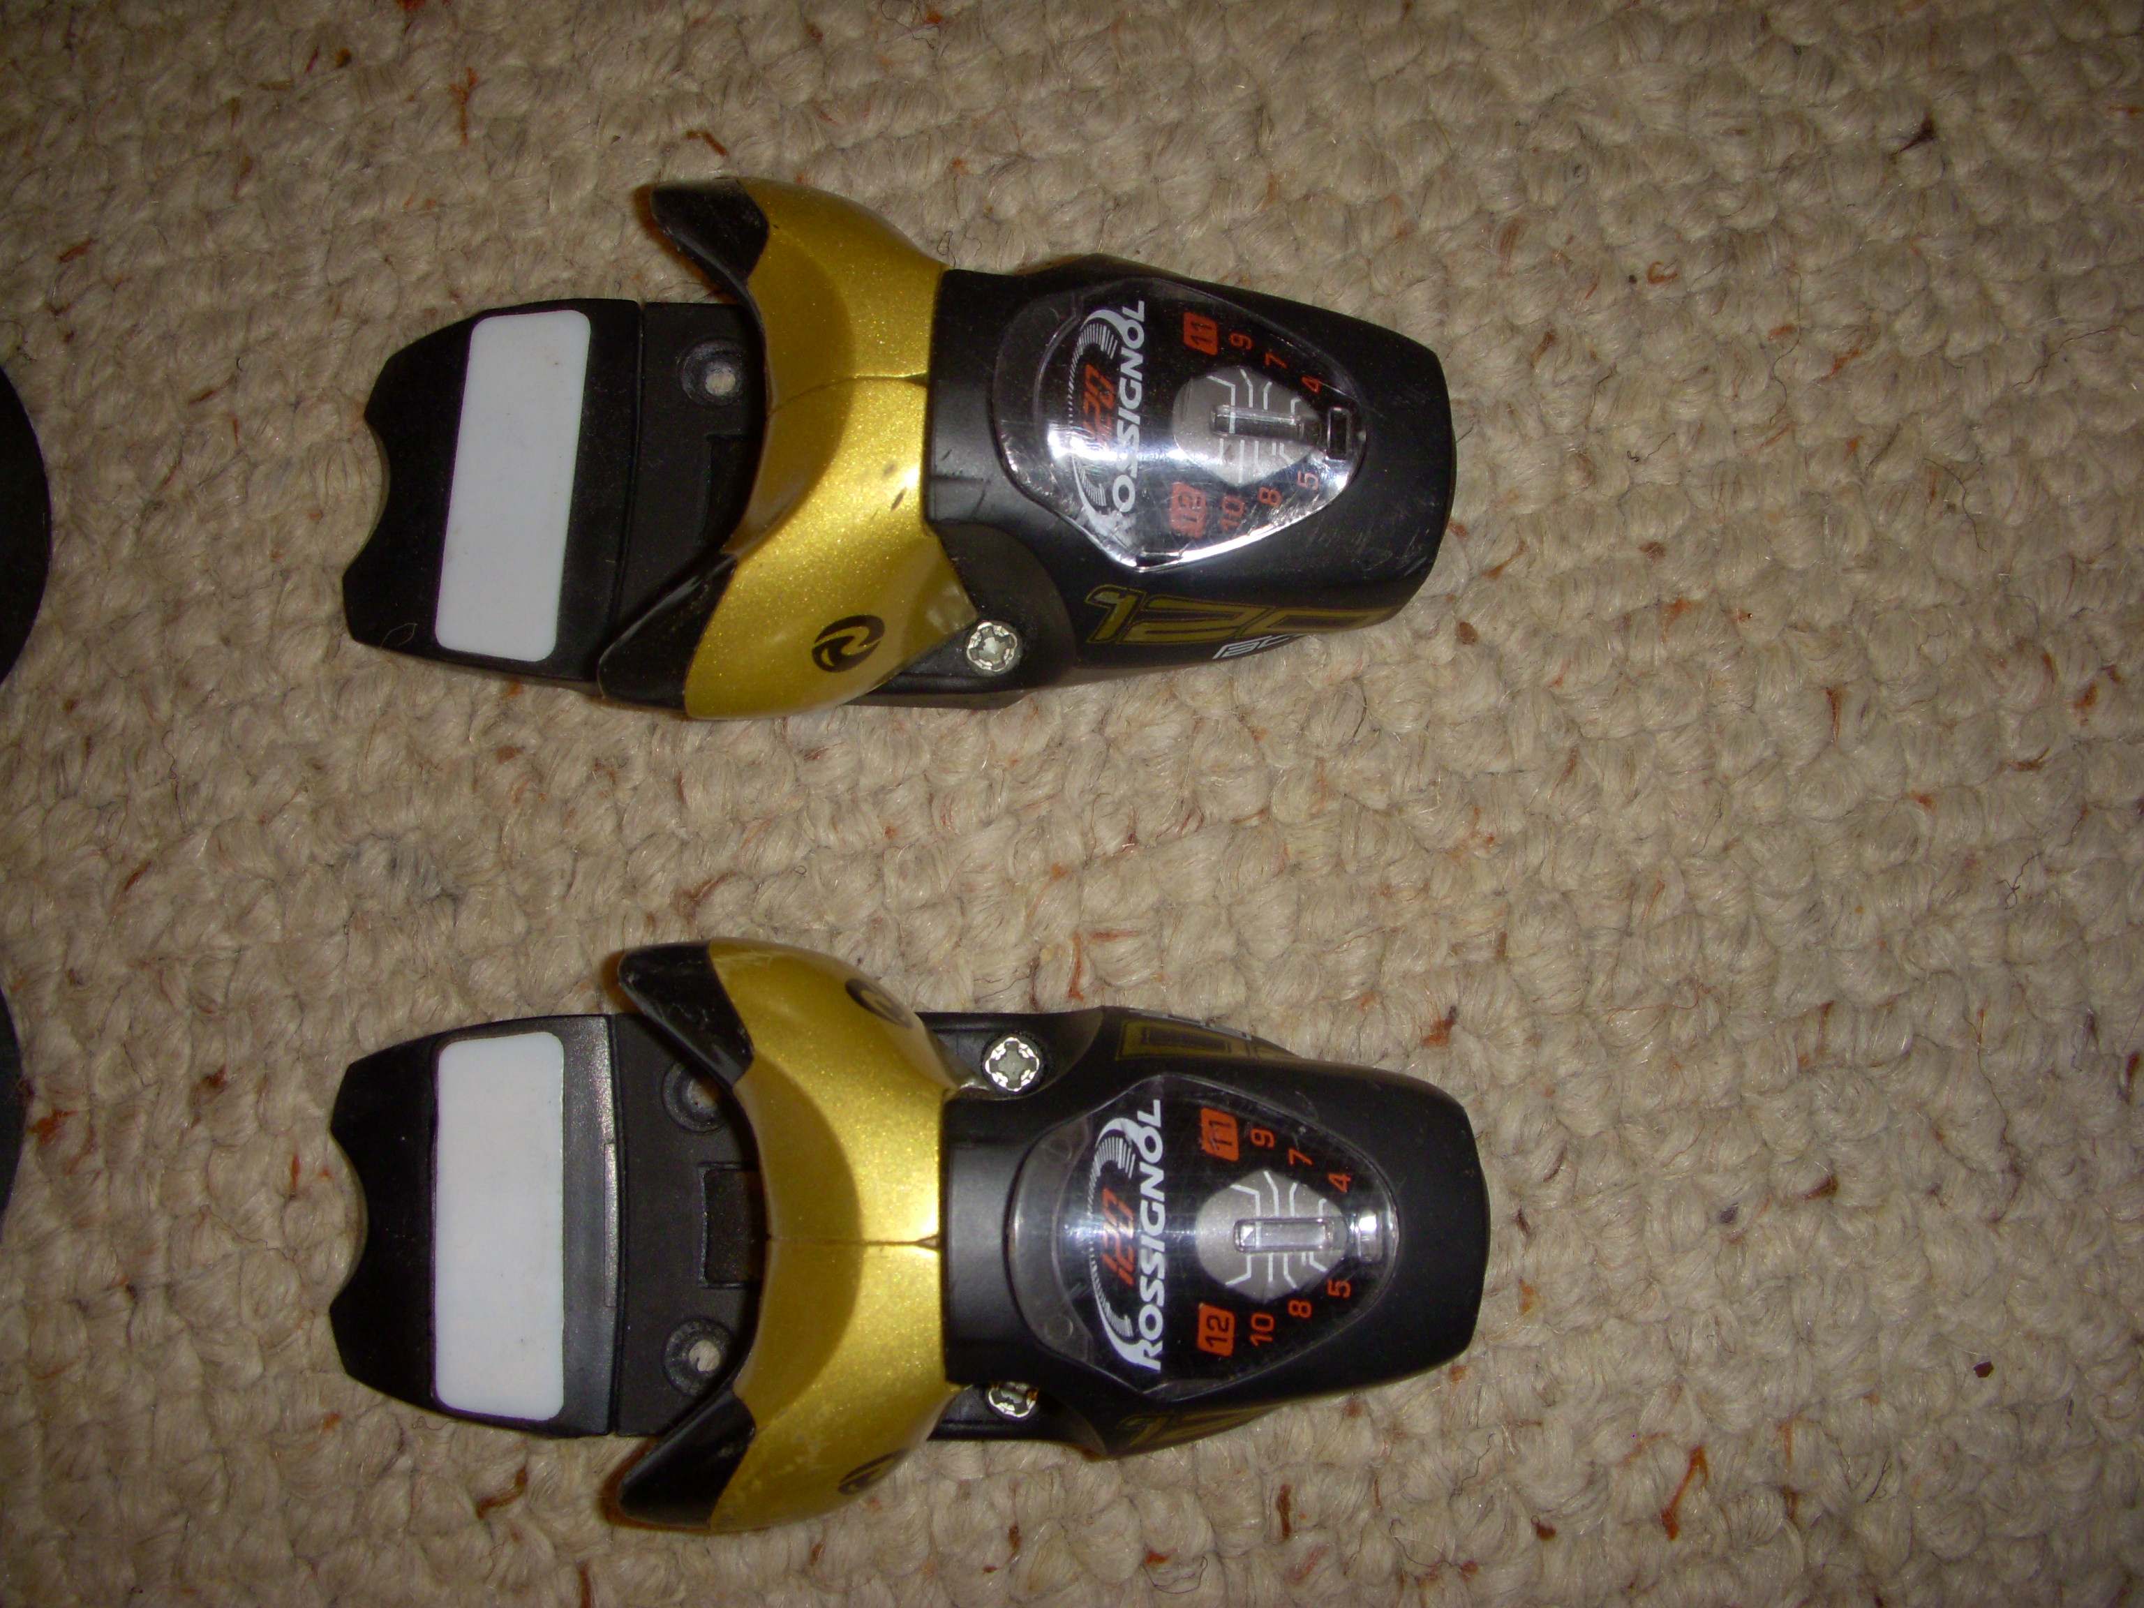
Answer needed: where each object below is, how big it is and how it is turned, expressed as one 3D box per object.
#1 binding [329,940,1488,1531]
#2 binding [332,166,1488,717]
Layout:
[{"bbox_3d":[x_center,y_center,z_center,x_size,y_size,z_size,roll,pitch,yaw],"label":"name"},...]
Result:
[{"bbox_3d":[-0.029,0.057,0.316,0.168,0.057,0.079,-1,84,4],"label":"binding"},{"bbox_3d":[-0.031,-0.049,0.331,0.168,0.057,0.079,3,79,6],"label":"binding"}]

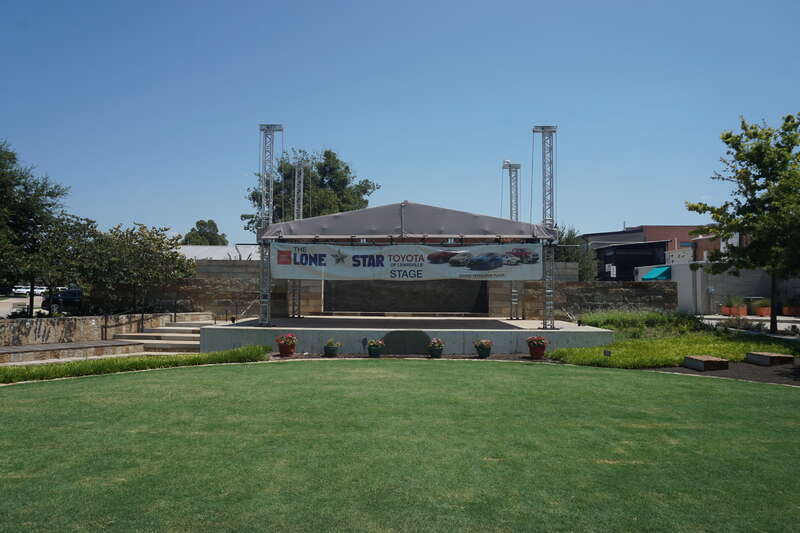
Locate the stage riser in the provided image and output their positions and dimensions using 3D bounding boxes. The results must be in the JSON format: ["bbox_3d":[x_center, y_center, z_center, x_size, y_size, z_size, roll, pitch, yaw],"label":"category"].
[{"bbox_3d":[0.202,2.511,18.035,13.486,0.785,1.200,1,-3,0],"label":"stage riser"}]

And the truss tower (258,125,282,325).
[{"bbox_3d":[-4.805,-1.529,19.273,0.780,7.300,0.650,1,-3,0],"label":"truss tower"}]

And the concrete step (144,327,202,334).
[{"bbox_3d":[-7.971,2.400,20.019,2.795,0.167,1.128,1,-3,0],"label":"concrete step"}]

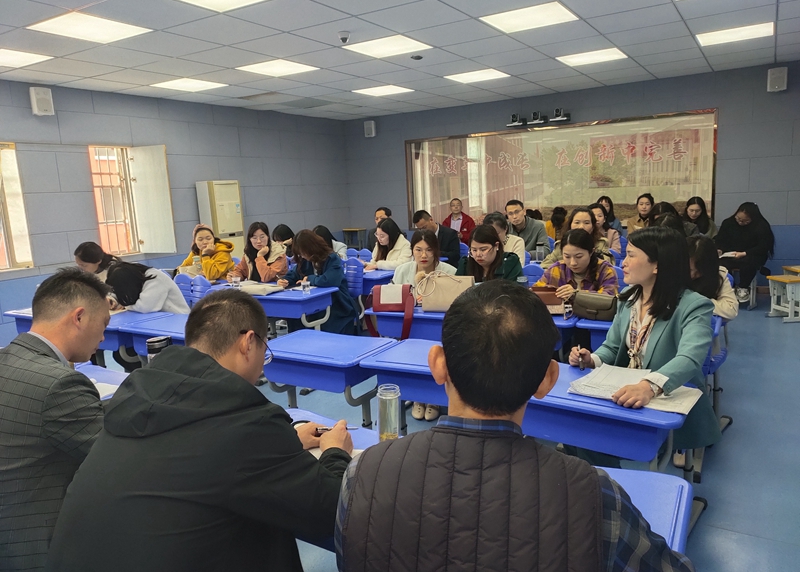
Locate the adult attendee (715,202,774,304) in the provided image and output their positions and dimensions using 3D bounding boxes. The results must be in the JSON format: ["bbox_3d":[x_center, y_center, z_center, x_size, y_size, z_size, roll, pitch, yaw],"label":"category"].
[{"bbox_3d":[3.654,-0.333,5.690,0.700,1.120,0.580,-10,12,-33],"label":"adult attendee"}]

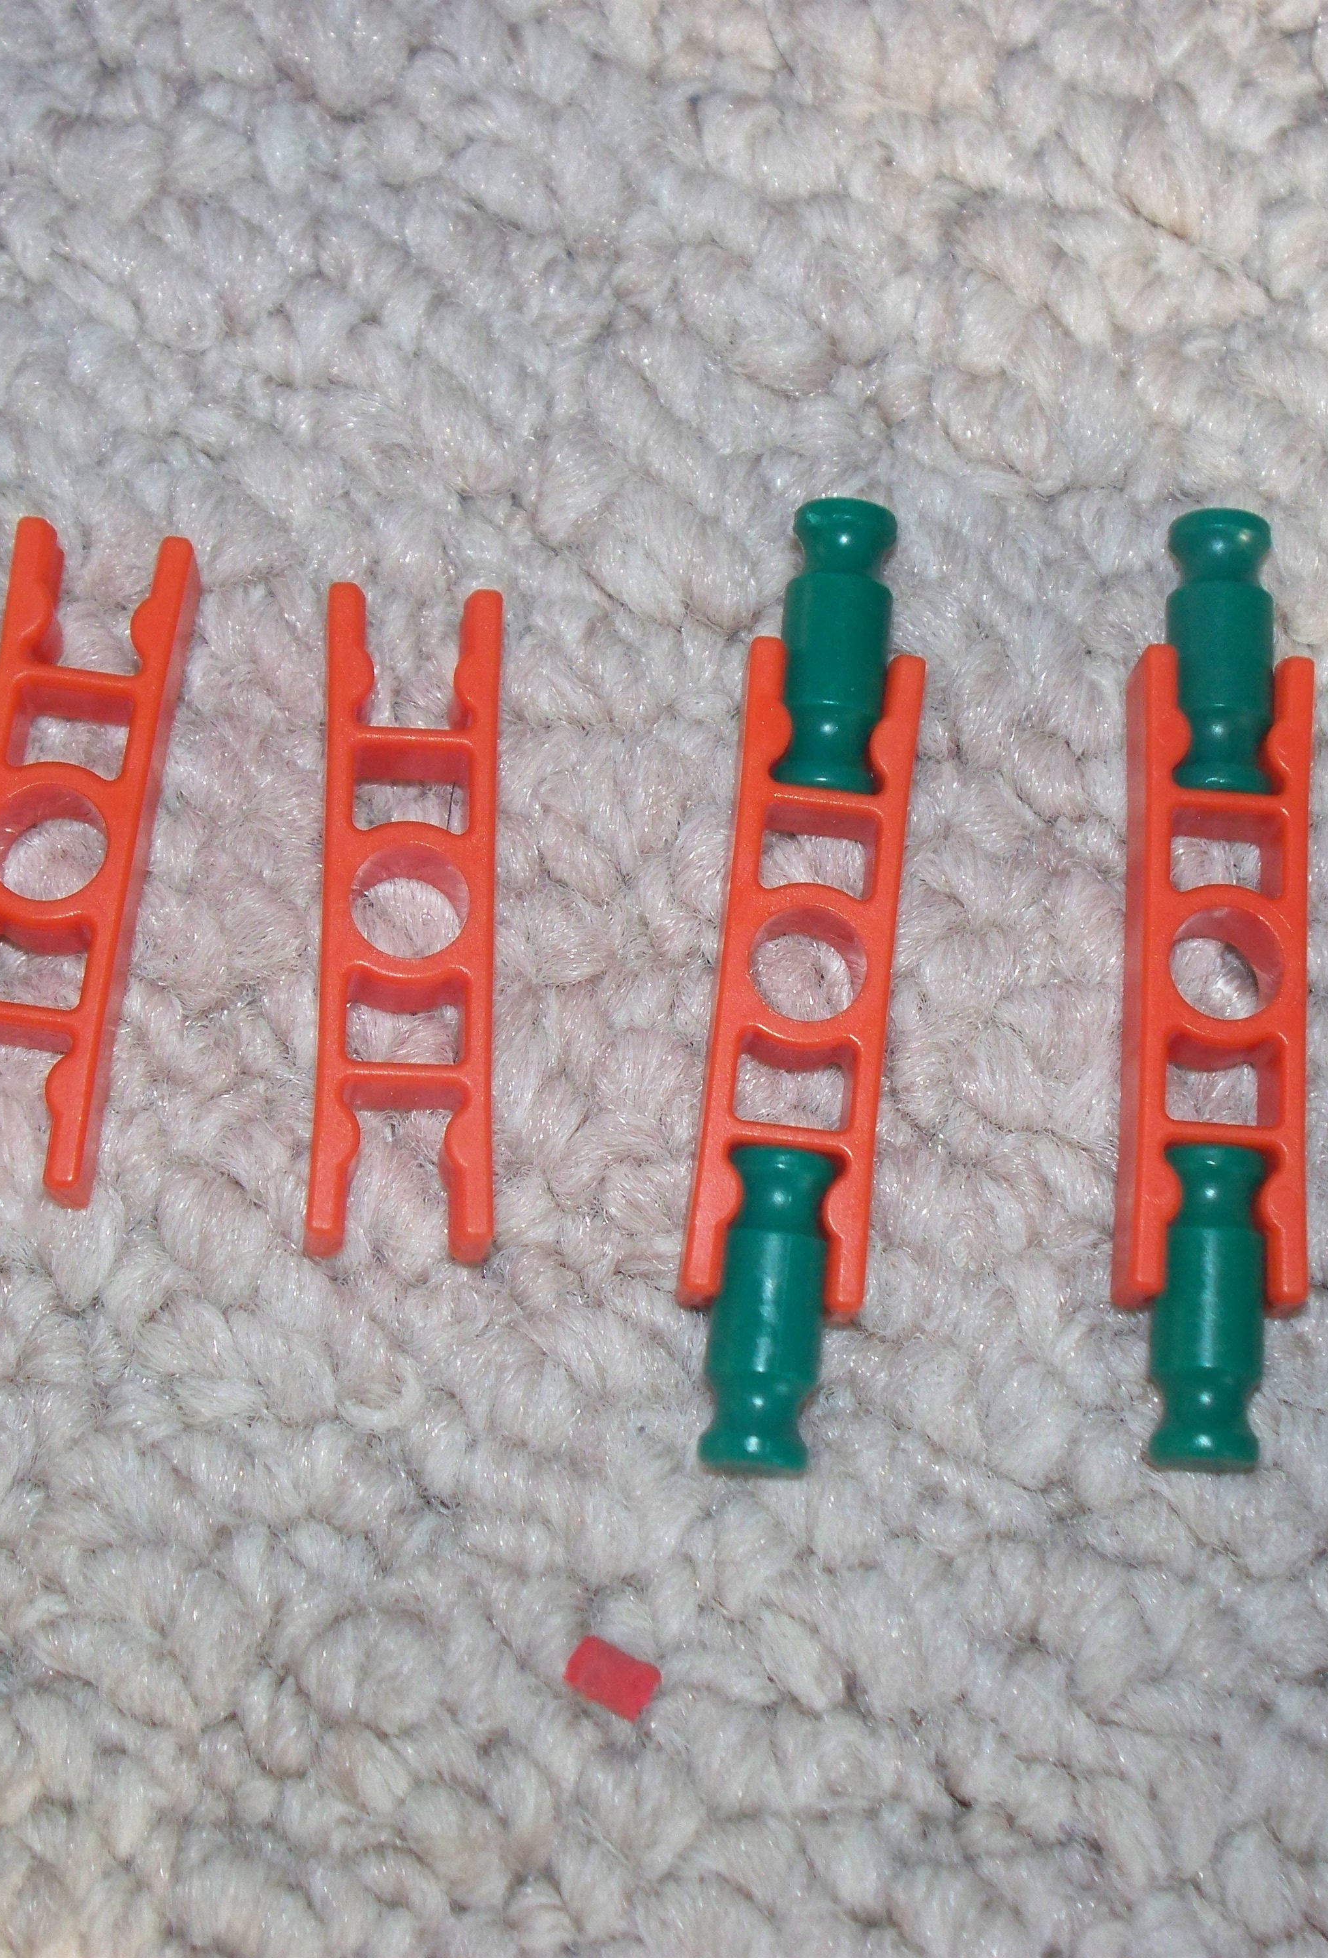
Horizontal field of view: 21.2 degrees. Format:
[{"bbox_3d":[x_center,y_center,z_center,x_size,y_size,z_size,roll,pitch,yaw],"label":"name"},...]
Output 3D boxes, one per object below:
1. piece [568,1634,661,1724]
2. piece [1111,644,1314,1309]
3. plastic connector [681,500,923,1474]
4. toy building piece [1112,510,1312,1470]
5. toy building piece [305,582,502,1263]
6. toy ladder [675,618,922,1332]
[{"bbox_3d":[-0.003,0.037,0.190,0.005,0.002,0.003,28,74,5],"label":"piece"},{"bbox_3d":[0.032,0.000,0.202,0.010,0.006,0.038,4,74,-2],"label":"piece"},{"bbox_3d":[0.008,0.000,0.199,0.010,0.006,0.055,6,75,0],"label":"plastic connector"},{"bbox_3d":[0.032,0.000,0.202,0.010,0.006,0.055,4,74,-2],"label":"toy building piece"},{"bbox_3d":[-0.014,-0.003,0.198,0.010,0.006,0.038,1,72,-5],"label":"toy building piece"},{"bbox_3d":[0.008,0.000,0.199,0.010,0.006,0.038,6,75,0],"label":"toy ladder"}]

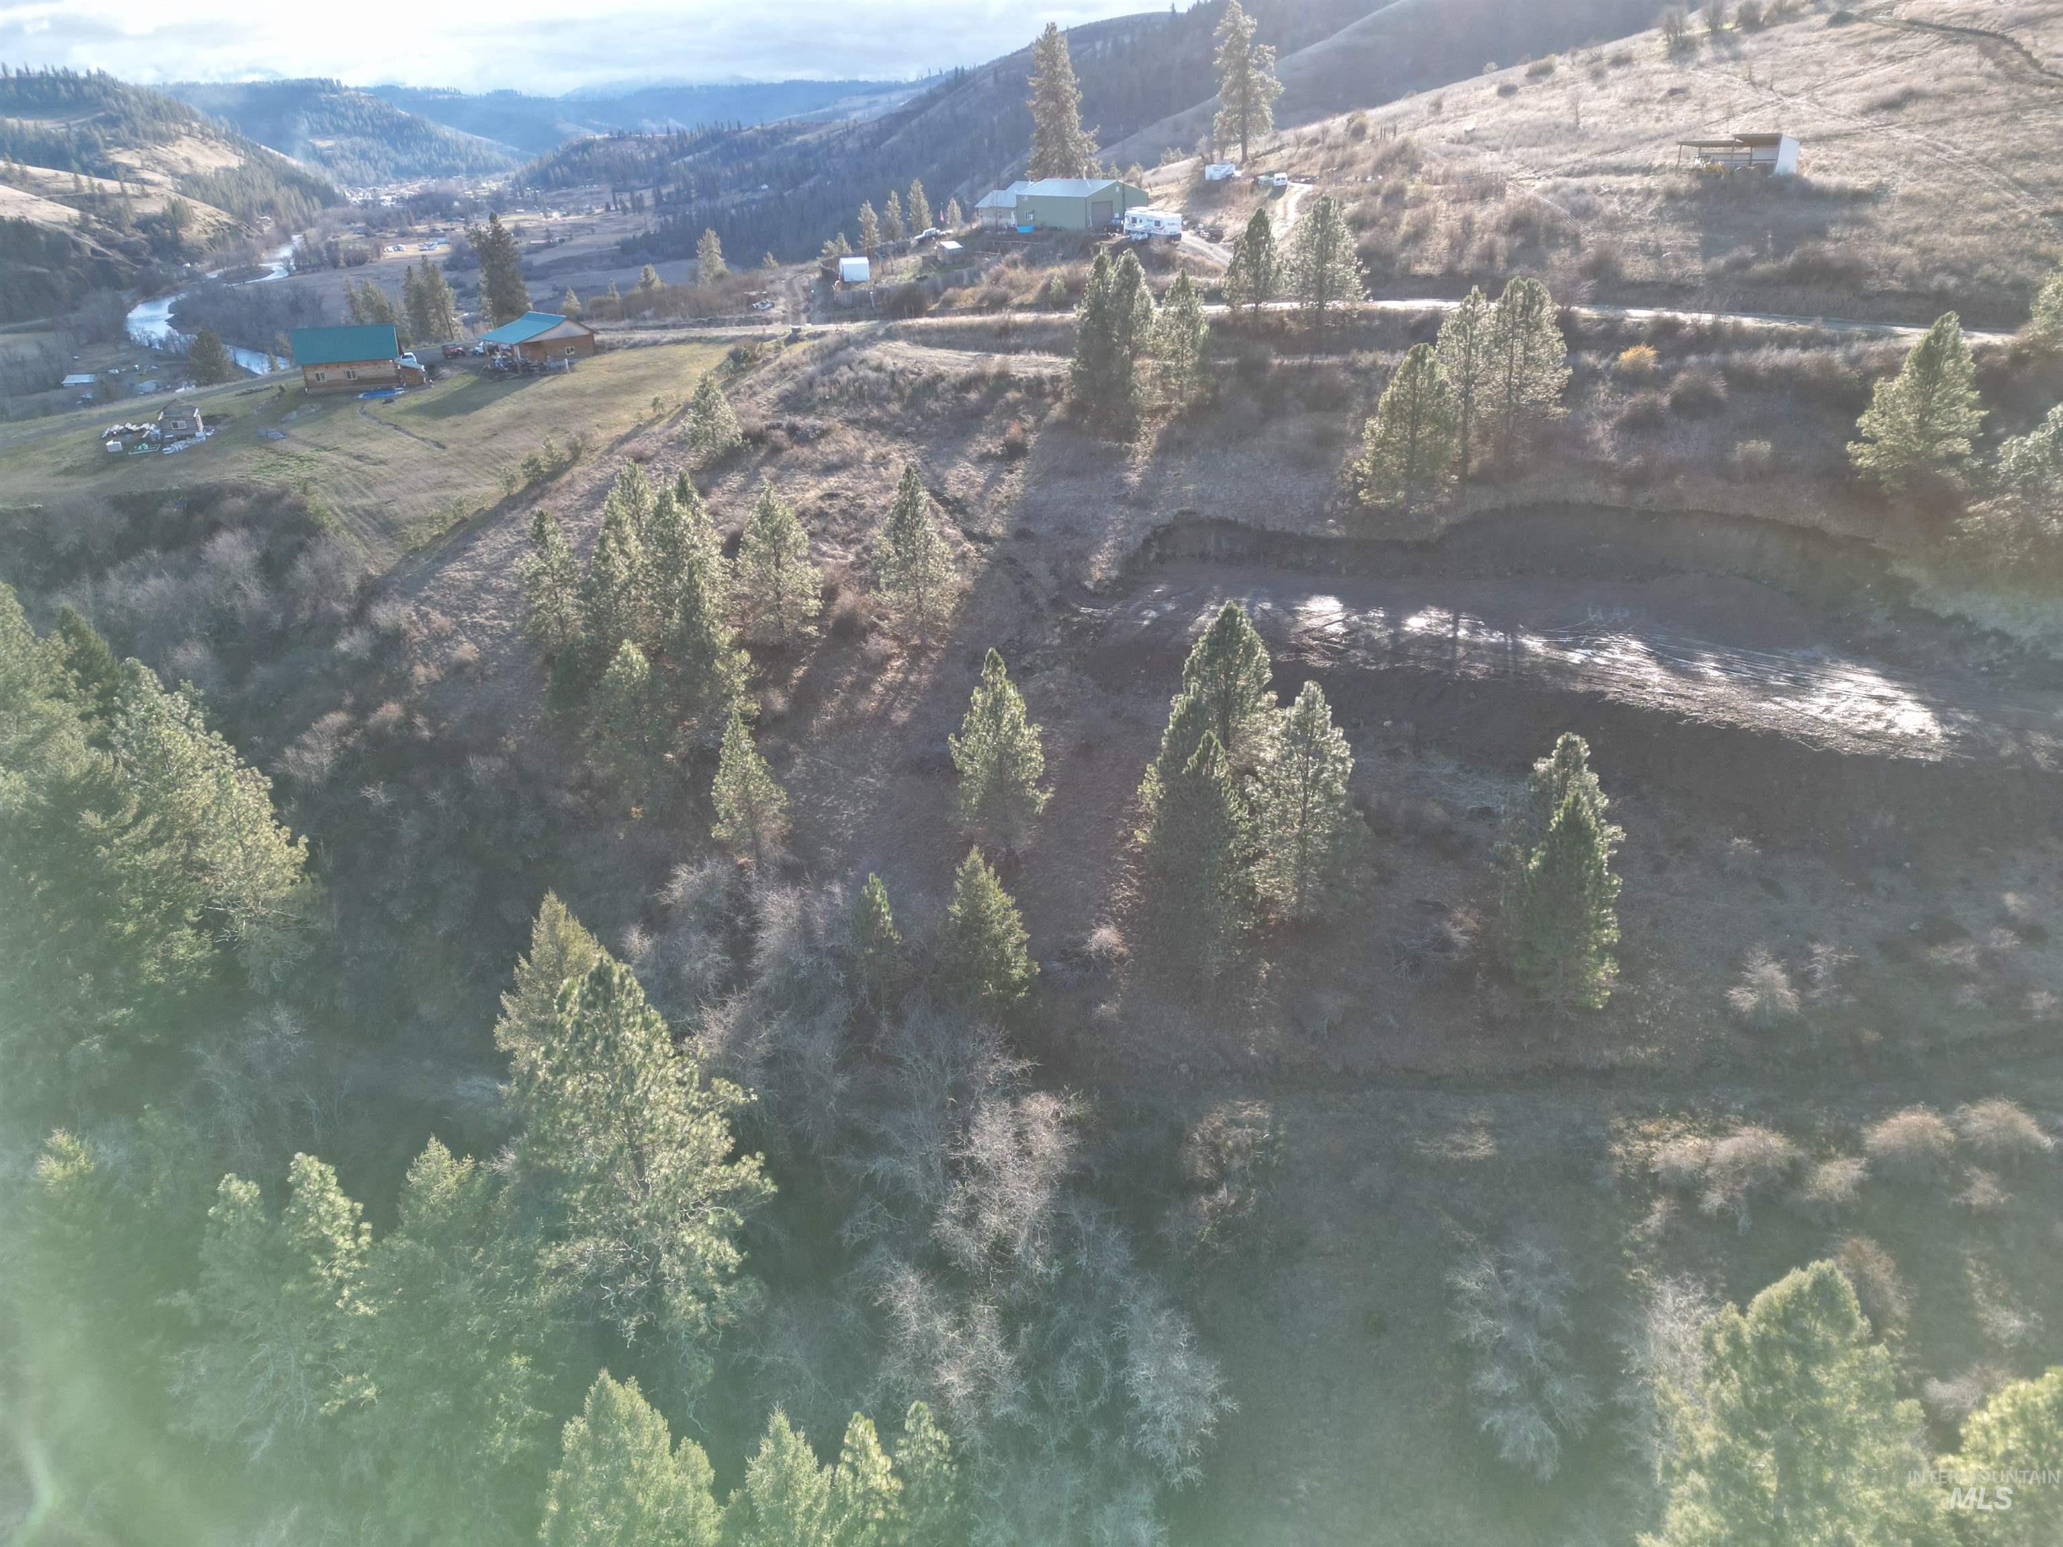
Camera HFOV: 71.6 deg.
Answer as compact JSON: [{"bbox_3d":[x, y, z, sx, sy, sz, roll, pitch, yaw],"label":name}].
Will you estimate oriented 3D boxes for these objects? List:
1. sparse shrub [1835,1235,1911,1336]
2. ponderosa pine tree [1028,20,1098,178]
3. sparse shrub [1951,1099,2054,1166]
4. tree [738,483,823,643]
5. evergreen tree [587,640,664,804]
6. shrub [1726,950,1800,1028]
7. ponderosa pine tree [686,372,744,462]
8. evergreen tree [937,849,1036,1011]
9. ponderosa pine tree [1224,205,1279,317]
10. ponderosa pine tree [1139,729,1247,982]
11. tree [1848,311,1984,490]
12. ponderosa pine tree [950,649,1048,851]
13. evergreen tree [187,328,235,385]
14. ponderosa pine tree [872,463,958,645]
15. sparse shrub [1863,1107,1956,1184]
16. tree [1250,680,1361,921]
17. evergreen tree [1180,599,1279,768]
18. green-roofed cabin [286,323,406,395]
[{"bbox_3d":[25.719,15.541,43.742,2.500,3.000,2.500,-2,24,0],"label":"sparse shrub"},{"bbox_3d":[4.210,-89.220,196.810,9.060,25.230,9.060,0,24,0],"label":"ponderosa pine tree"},{"bbox_3d":[48.880,18.090,72.000,5.190,3.120,4.150,0,24,0],"label":"sparse shrub"},{"bbox_3d":[-16.312,-13.710,92.189,5.300,9.900,5.300,-2,24,0],"label":"tree"},{"bbox_3d":[-26.630,-3.230,93.590,4.810,11.730,4.810,0,24,0],"label":"evergreen tree"},{"bbox_3d":[27.713,8.034,54.121,2.600,2.700,2.600,-2,24,0],"label":"shrub"},{"bbox_3d":[-32.747,-36.323,146.111,5.850,9.252,5.850,-7,24,-11],"label":"ponderosa pine tree"},{"bbox_3d":[-2.460,8.630,77.890,5.090,10.230,5.090,0,24,0],"label":"evergreen tree"},{"bbox_3d":[20.020,-45.881,128.175,4.800,8.900,4.800,-2,24,0],"label":"ponderosa pine tree"},{"bbox_3d":[8.543,4.452,73.775,5.516,14.386,5.516,1,24,7],"label":"ponderosa pine tree"},{"bbox_3d":[68.160,-28.570,110.190,9.500,13.650,9.500,0,24,0],"label":"tree"},{"bbox_3d":[-1.940,-1.210,86.260,5.630,13.340,5.630,0,24,0],"label":"ponderosa pine tree"},{"bbox_3d":[-184.495,-92.792,320.000,9.350,13.880,9.350,0,24,0],"label":"evergreen tree"},{"bbox_3d":[-8.636,-16.095,106.203,6.387,13.864,6.387,-4,24,-4],"label":"ponderosa pine tree"},{"bbox_3d":[37.880,15.606,61.500,3.340,2.290,3.340,0,24,0],"label":"sparse shrub"},{"bbox_3d":[13.231,1.180,68.000,5.210,11.750,5.210,0,24,0],"label":"tree"},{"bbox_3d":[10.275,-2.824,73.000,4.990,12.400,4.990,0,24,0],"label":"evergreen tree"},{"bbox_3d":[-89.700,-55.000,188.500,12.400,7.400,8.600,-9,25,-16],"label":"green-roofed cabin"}]

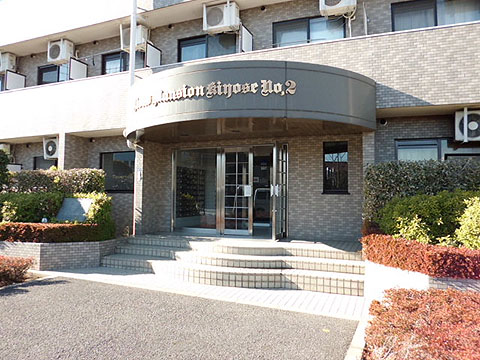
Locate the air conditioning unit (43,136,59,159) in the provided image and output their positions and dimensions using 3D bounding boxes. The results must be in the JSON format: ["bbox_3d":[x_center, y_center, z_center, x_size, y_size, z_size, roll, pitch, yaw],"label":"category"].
[{"bbox_3d":[-5.263,-0.897,10.406,0.728,0.543,0.277,0,-3,22],"label":"air conditioning unit"}]

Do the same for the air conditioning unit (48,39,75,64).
[{"bbox_3d":[-5.249,-3.737,10.572,0.697,0.553,0.266,0,-3,22],"label":"air conditioning unit"}]

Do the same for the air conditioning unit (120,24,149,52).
[{"bbox_3d":[-2.787,-3.745,9.580,0.666,0.533,0.266,0,-3,22],"label":"air conditioning unit"}]

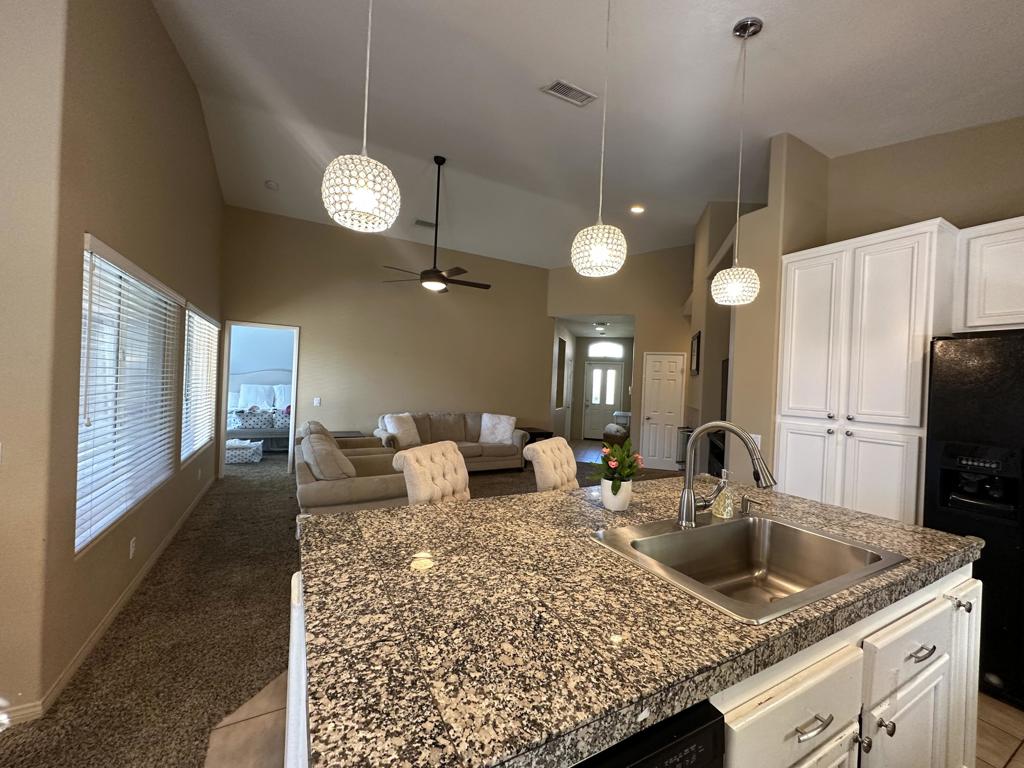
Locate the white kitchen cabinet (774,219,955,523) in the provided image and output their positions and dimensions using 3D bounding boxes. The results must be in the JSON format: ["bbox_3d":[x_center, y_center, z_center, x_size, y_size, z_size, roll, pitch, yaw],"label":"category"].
[{"bbox_3d":[2.435,0.292,2.861,0.620,2.450,0.850,2,0,-28],"label":"white kitchen cabinet"}]

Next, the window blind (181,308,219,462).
[{"bbox_3d":[-3.446,0.002,4.625,0.060,1.460,1.870,2,0,-28],"label":"window blind"}]

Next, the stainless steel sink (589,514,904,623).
[{"bbox_3d":[0.778,0.668,1.375,0.840,0.240,0.550,2,0,-28],"label":"stainless steel sink"}]

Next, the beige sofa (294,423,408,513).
[{"bbox_3d":[-1.726,0.882,4.382,0.990,0.950,2.540,2,0,-28],"label":"beige sofa"}]

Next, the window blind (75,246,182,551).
[{"bbox_3d":[-2.457,0.057,2.773,0.060,1.440,1.900,2,0,-28],"label":"window blind"}]

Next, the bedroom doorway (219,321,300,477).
[{"bbox_3d":[-3.515,0.225,5.806,0.880,2.120,0.140,2,0,-28],"label":"bedroom doorway"}]

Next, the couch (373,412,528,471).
[{"bbox_3d":[-0.950,0.921,6.596,2.330,0.910,0.900,2,0,-28],"label":"couch"}]

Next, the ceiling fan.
[{"bbox_3d":[-0.895,-1.912,4.971,1.420,1.630,1.400,2,0,-28],"label":"ceiling fan"}]

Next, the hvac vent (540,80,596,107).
[{"bbox_3d":[0.423,-2.185,3.089,0.370,0.040,0.220,2,13,-28],"label":"hvac vent"}]

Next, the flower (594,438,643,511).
[{"bbox_3d":[0.467,0.384,1.803,0.200,0.295,0.200,2,0,0],"label":"flower"}]

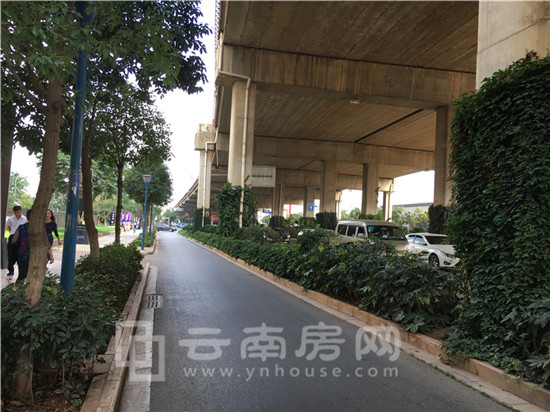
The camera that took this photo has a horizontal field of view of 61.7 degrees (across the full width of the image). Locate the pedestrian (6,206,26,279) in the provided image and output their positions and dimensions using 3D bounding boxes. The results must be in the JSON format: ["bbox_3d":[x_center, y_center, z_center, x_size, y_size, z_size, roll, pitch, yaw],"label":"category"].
[{"bbox_3d":[-6.433,0.868,11.471,0.500,1.720,0.360,4,-3,-20],"label":"pedestrian"}]

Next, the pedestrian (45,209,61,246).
[{"bbox_3d":[-6.782,0.991,13.840,0.500,1.640,0.420,3,-3,3],"label":"pedestrian"}]

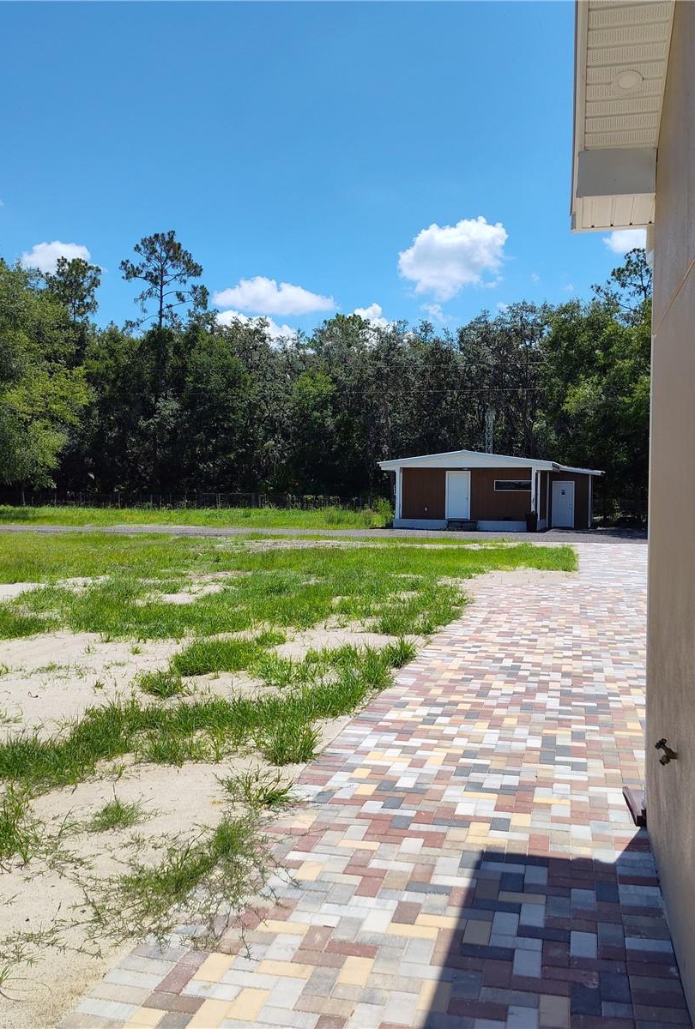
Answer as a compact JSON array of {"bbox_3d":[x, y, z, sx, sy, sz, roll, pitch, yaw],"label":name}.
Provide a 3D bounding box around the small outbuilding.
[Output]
[{"bbox_3d":[7.182,-1.158,44.065,9.800,3.580,7.420,1,1,18],"label":"small outbuilding"}]

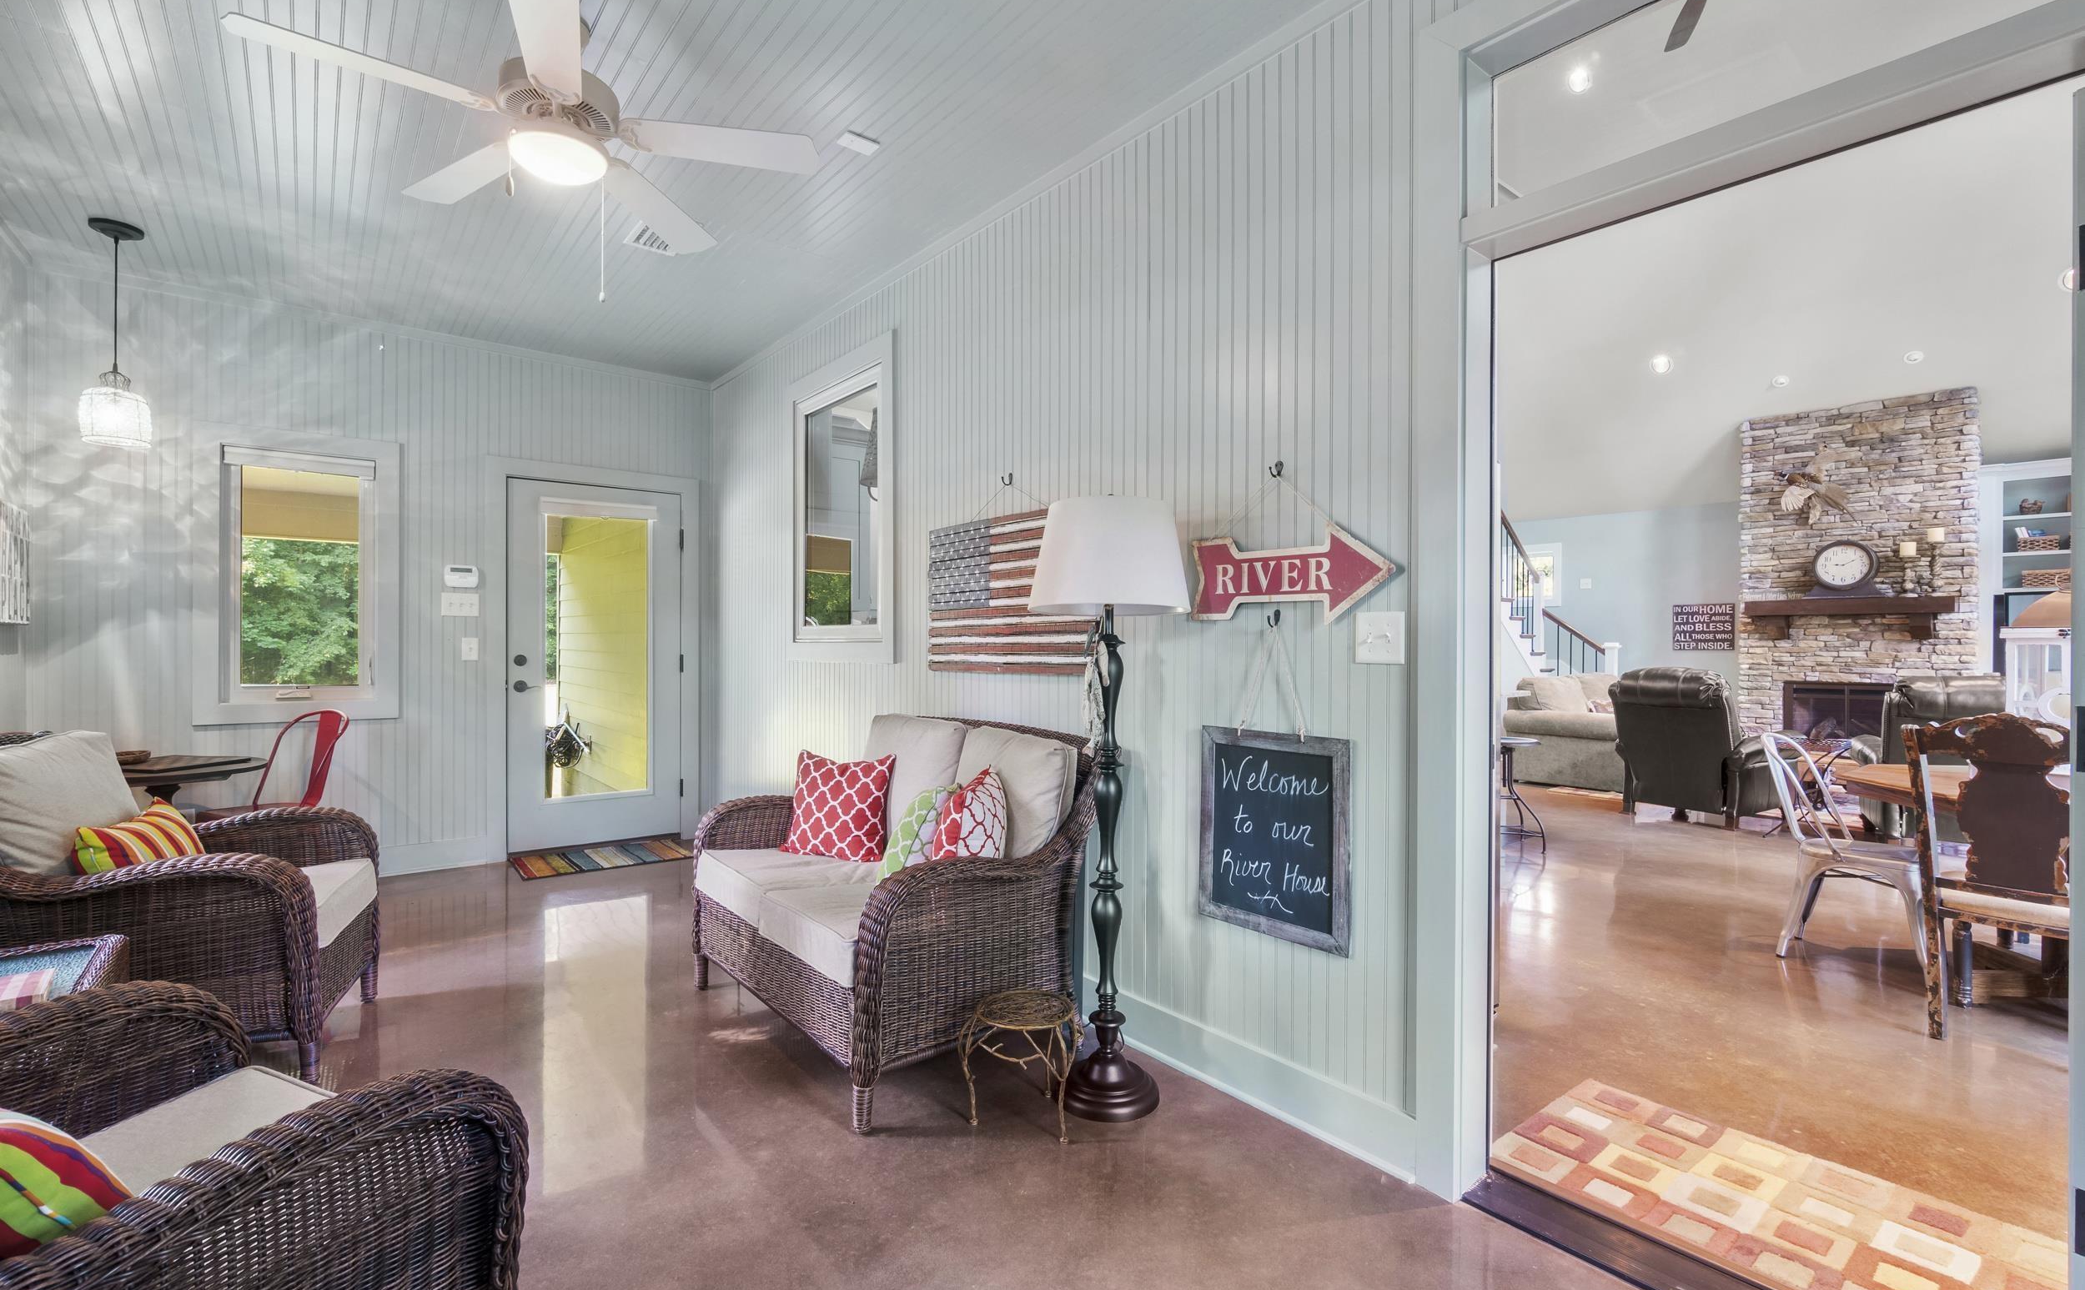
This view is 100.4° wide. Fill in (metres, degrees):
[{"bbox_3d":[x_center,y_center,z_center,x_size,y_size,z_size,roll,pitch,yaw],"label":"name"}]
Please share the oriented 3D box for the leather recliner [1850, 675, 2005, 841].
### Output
[{"bbox_3d":[5.229,0.676,5.014,0.750,1.000,0.910,0,0,33],"label":"leather recliner"}]

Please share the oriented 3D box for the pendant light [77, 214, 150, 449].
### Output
[{"bbox_3d":[-3.511,-1.182,3.298,0.190,0.830,0.190,0,0,-40],"label":"pendant light"}]

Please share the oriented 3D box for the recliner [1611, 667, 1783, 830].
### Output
[{"bbox_3d":[4.408,0.646,5.800,0.900,1.000,0.750,0,0,-30],"label":"recliner"}]

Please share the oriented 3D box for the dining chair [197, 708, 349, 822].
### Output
[{"bbox_3d":[-3.204,0.713,3.554,0.450,0.860,0.500,0,0,19],"label":"dining chair"}]

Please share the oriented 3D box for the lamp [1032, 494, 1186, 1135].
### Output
[{"bbox_3d":[0.173,0.387,2.204,0.415,1.530,0.415,0,0,0],"label":"lamp"}]

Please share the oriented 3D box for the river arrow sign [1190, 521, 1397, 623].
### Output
[{"bbox_3d":[0.581,-0.165,2.078,0.022,0.230,0.568,0,0,-40],"label":"river arrow sign"}]

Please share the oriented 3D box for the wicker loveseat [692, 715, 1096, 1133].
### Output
[{"bbox_3d":[-0.520,0.709,2.707,0.790,0.880,1.210,0,0,-40],"label":"wicker loveseat"}]

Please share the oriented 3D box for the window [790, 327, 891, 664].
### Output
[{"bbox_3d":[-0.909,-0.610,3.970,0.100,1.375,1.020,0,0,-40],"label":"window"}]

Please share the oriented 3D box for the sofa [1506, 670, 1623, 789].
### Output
[{"bbox_3d":[4.916,0.699,7.461,2.200,0.880,0.970,0,0,-40],"label":"sofa"}]

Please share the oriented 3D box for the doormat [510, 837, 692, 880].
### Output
[{"bbox_3d":[-2.329,1.134,4.623,0.810,0.012,0.490,0,0,-40],"label":"doormat"}]

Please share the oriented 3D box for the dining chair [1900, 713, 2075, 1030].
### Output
[{"bbox_3d":[2.848,0.669,2.549,0.520,0.970,0.450,0,0,-40],"label":"dining chair"}]

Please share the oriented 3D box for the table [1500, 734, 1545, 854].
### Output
[{"bbox_3d":[2.639,0.847,4.953,0.410,0.600,0.410,0,0,-40],"label":"table"}]

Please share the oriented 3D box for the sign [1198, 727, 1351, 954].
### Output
[{"bbox_3d":[0.554,0.461,2.118,0.025,0.495,0.430,0,0,-40],"label":"sign"}]

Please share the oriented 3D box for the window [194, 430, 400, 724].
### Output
[{"bbox_3d":[-3.455,-0.316,4.057,0.735,1.340,0.100,0,0,-40],"label":"window"}]

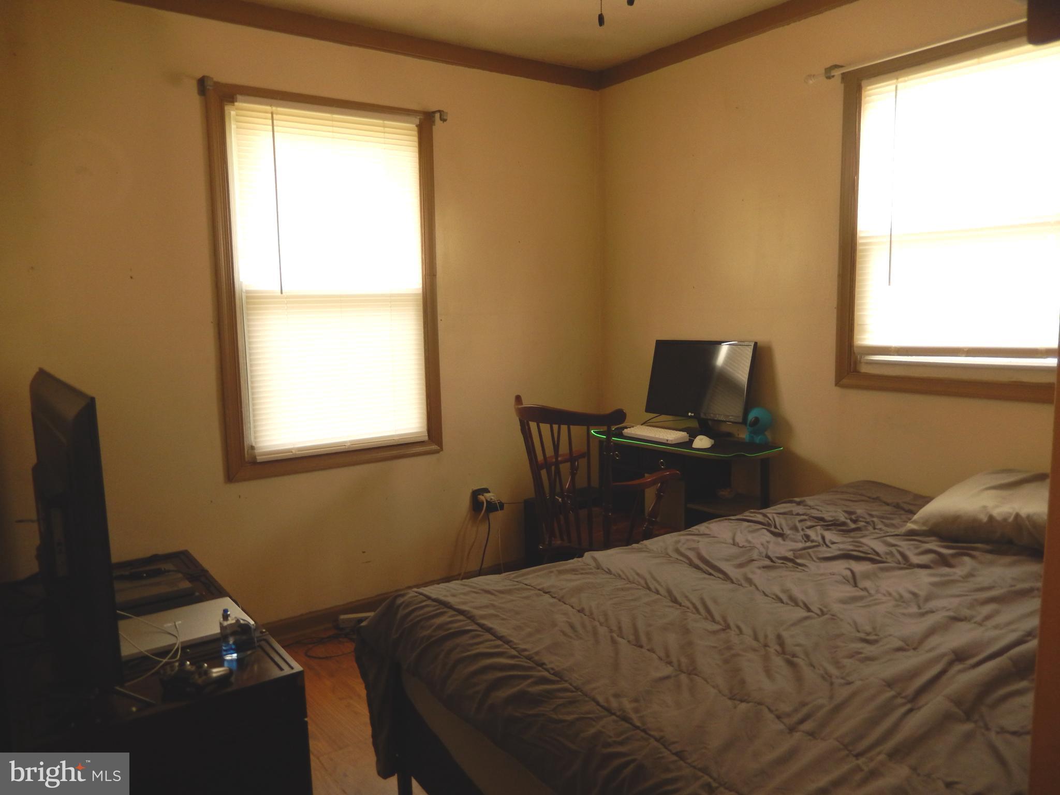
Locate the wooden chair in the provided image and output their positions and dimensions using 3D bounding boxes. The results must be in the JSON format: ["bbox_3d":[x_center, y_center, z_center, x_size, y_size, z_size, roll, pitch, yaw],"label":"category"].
[{"bbox_3d":[0.315,0.489,2.845,0.540,0.974,0.570,-6,9,-36],"label":"wooden chair"}]

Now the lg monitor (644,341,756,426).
[{"bbox_3d":[0.701,-0.064,3.184,0.120,0.335,0.530,-6,9,-36],"label":"lg monitor"}]

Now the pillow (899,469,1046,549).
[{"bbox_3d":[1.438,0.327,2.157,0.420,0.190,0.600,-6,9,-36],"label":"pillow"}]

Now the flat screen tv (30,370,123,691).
[{"bbox_3d":[-1.073,0.242,1.732,0.080,0.555,0.900,-7,9,-38],"label":"flat screen tv"}]

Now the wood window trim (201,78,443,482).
[{"bbox_3d":[-0.767,-0.431,3.034,0.910,1.430,0.060,-6,9,-36],"label":"wood window trim"}]

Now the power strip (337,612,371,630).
[{"bbox_3d":[-0.638,0.931,3.186,0.300,0.047,0.050,-3,8,-14],"label":"power strip"}]

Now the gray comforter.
[{"bbox_3d":[0.753,0.653,1.802,1.960,0.450,1.460,-6,9,-36],"label":"gray comforter"}]

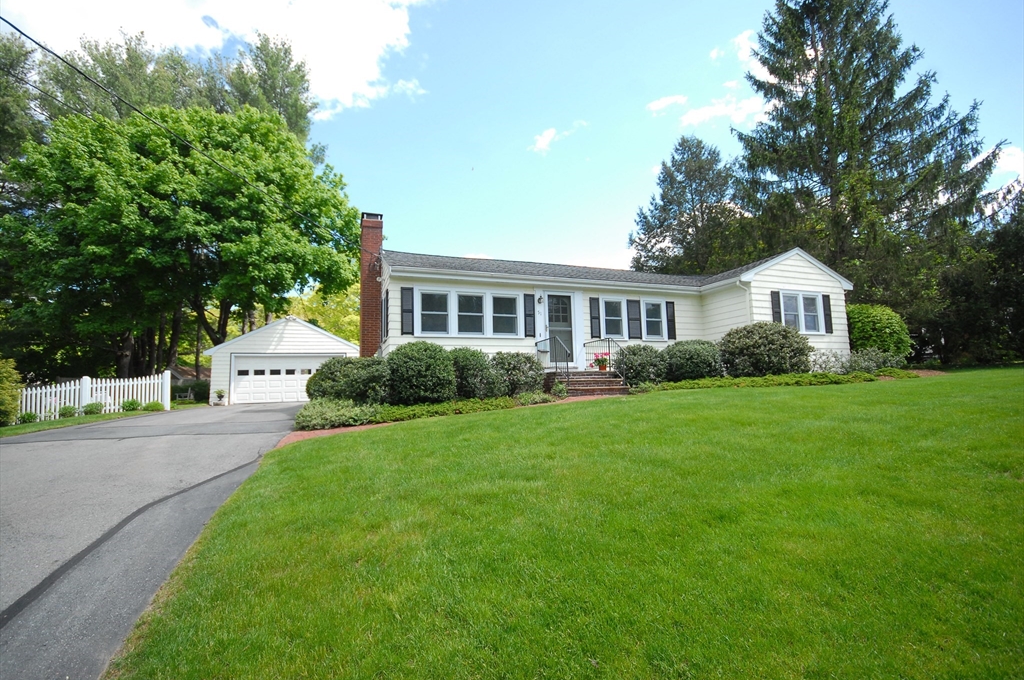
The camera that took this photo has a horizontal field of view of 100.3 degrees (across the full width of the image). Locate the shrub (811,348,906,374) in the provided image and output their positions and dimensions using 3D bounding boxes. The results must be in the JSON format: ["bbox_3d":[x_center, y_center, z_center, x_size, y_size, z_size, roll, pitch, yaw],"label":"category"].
[{"bbox_3d":[9.694,0.625,11.938,3.350,0.800,1.050,1,-6,-19],"label":"shrub"}]

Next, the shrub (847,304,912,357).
[{"bbox_3d":[11.944,-0.181,14.118,2.150,2.097,2.100,1,-6,-20],"label":"shrub"}]

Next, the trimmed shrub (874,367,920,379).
[{"bbox_3d":[10.212,0.893,11.342,1.400,0.320,0.950,1,-6,-19],"label":"trimmed shrub"}]

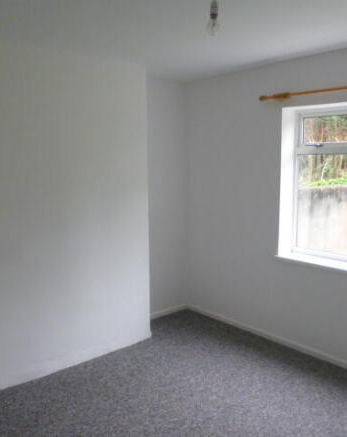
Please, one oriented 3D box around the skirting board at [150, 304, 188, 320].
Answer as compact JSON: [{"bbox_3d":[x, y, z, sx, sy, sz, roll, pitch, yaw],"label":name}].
[{"bbox_3d":[-0.135,1.001,4.185,0.710,0.062,0.020,-6,10,-38],"label":"skirting board"}]

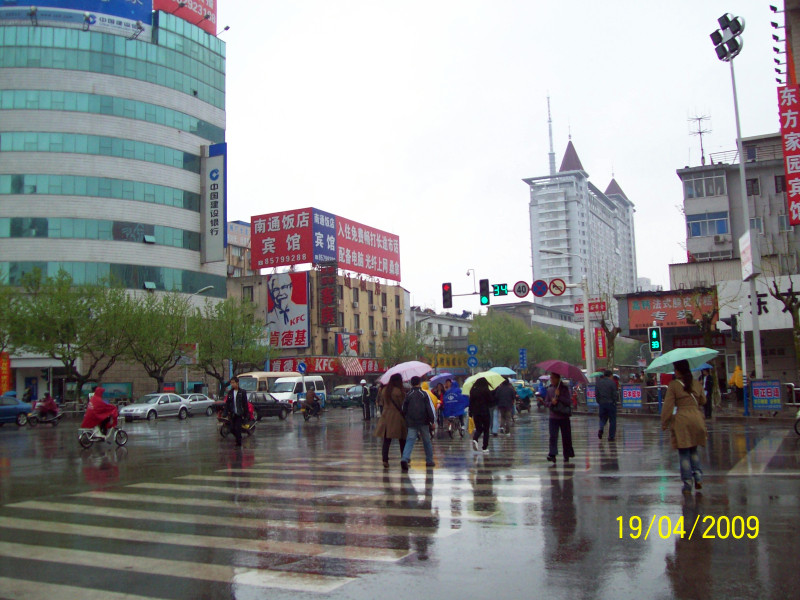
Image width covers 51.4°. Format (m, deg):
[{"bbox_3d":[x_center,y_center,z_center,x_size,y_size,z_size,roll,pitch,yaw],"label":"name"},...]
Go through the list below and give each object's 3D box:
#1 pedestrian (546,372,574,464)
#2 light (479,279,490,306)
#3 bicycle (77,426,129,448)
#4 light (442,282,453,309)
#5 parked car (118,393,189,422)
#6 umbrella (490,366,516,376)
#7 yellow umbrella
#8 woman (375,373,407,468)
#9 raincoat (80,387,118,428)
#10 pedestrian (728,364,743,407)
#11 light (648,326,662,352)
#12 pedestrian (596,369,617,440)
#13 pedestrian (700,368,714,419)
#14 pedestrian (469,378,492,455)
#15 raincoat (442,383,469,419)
[{"bbox_3d":[2.904,2.151,15.100,0.520,1.650,0.420,-7,-8,40],"label":"pedestrian"},{"bbox_3d":[4.209,-0.357,41.200,0.420,1.250,0.300,-4,-6,23],"label":"light"},{"bbox_3d":[-8.003,3.489,22.528,1.480,0.970,0.580,4,-8,-44],"label":"bicycle"},{"bbox_3d":[2.409,-0.203,42.200,0.420,1.250,0.300,-4,-6,23],"label":"light"},{"bbox_3d":[-12.964,5.699,44.381,1.740,1.450,4.400,-4,-7,24],"label":"parked car"},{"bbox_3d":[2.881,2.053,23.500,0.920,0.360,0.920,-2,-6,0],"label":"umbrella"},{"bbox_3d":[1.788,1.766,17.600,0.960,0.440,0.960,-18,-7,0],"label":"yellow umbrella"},{"bbox_3d":[-0.161,2.151,14.854,0.580,1.650,0.450,-3,-6,14],"label":"woman"},{"bbox_3d":[-8.307,2.972,23.000,0.950,1.140,0.680,3,-7,-37],"label":"raincoat"},{"bbox_3d":[15.250,3.881,37.762,0.520,1.740,0.420,2,-7,-30],"label":"pedestrian"},{"bbox_3d":[9.763,1.509,31.791,0.470,0.960,0.300,-4,-6,22],"label":"light"},{"bbox_3d":[5.013,2.549,20.100,0.520,1.690,0.420,-3,-6,14],"label":"pedestrian"},{"bbox_3d":[10.348,3.088,28.002,0.420,1.710,0.500,3,-7,-37],"label":"pedestrian"},{"bbox_3d":[1.760,2.503,18.202,0.520,1.670,0.460,-4,-6,19],"label":"pedestrian"},{"bbox_3d":[1.528,2.780,22.900,0.720,1.000,0.700,-4,-6,21],"label":"raincoat"}]

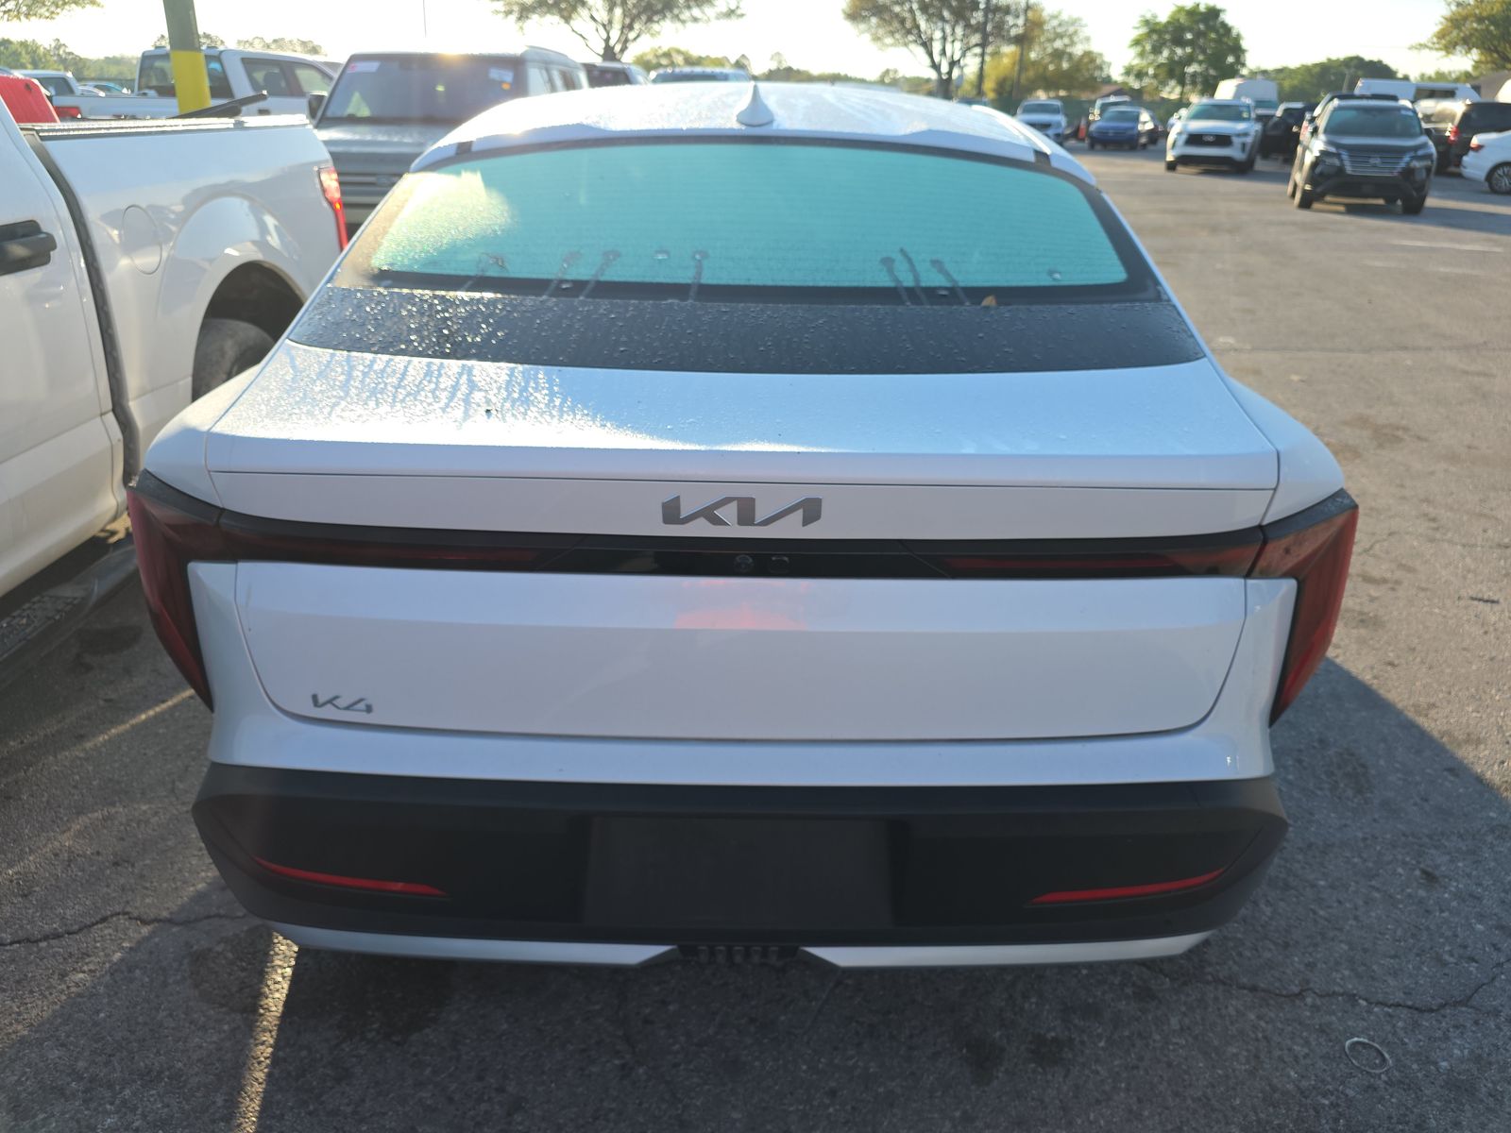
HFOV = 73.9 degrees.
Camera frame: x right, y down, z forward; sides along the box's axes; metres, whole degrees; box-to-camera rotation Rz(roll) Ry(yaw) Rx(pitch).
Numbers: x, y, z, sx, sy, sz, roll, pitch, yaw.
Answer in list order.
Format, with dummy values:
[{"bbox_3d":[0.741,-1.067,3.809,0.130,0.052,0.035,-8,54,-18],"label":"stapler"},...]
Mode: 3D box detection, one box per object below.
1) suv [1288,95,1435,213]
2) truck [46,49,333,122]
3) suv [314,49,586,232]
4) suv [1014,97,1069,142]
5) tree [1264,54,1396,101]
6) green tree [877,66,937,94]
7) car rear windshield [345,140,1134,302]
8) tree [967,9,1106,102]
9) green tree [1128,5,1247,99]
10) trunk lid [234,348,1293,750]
[{"bbox_3d":[10.480,-7.145,17.380,1.840,1.690,4.650,11,27,20],"label":"suv"},{"bbox_3d":[-7.240,-6.180,14.172,2.020,1.940,5.950,12,27,22],"label":"truck"},{"bbox_3d":[-2.593,-3.737,9.148,1.920,1.760,4.950,1,25,0],"label":"suv"},{"bbox_3d":[11.832,-18.334,41.337,1.880,1.700,4.650,7,26,13],"label":"suv"},{"bbox_3d":[50.036,-40.457,85.537,11.500,5.700,9.500,13,28,24],"label":"tree"},{"bbox_3d":[16.110,-50.444,106.544,6.400,4.900,5.500,4,25,6],"label":"green tree"},{"bbox_3d":[-0.006,-0.615,1.777,1.300,0.140,0.610,1,47,0],"label":"car rear windshield"},{"bbox_3d":[17.145,-30.115,60.843,8.600,6.800,7.600,7,26,13],"label":"tree"},{"bbox_3d":[25.747,-30.142,60.759,7.400,7.200,7.000,10,26,18],"label":"green tree"},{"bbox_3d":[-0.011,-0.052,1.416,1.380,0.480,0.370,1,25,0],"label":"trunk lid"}]

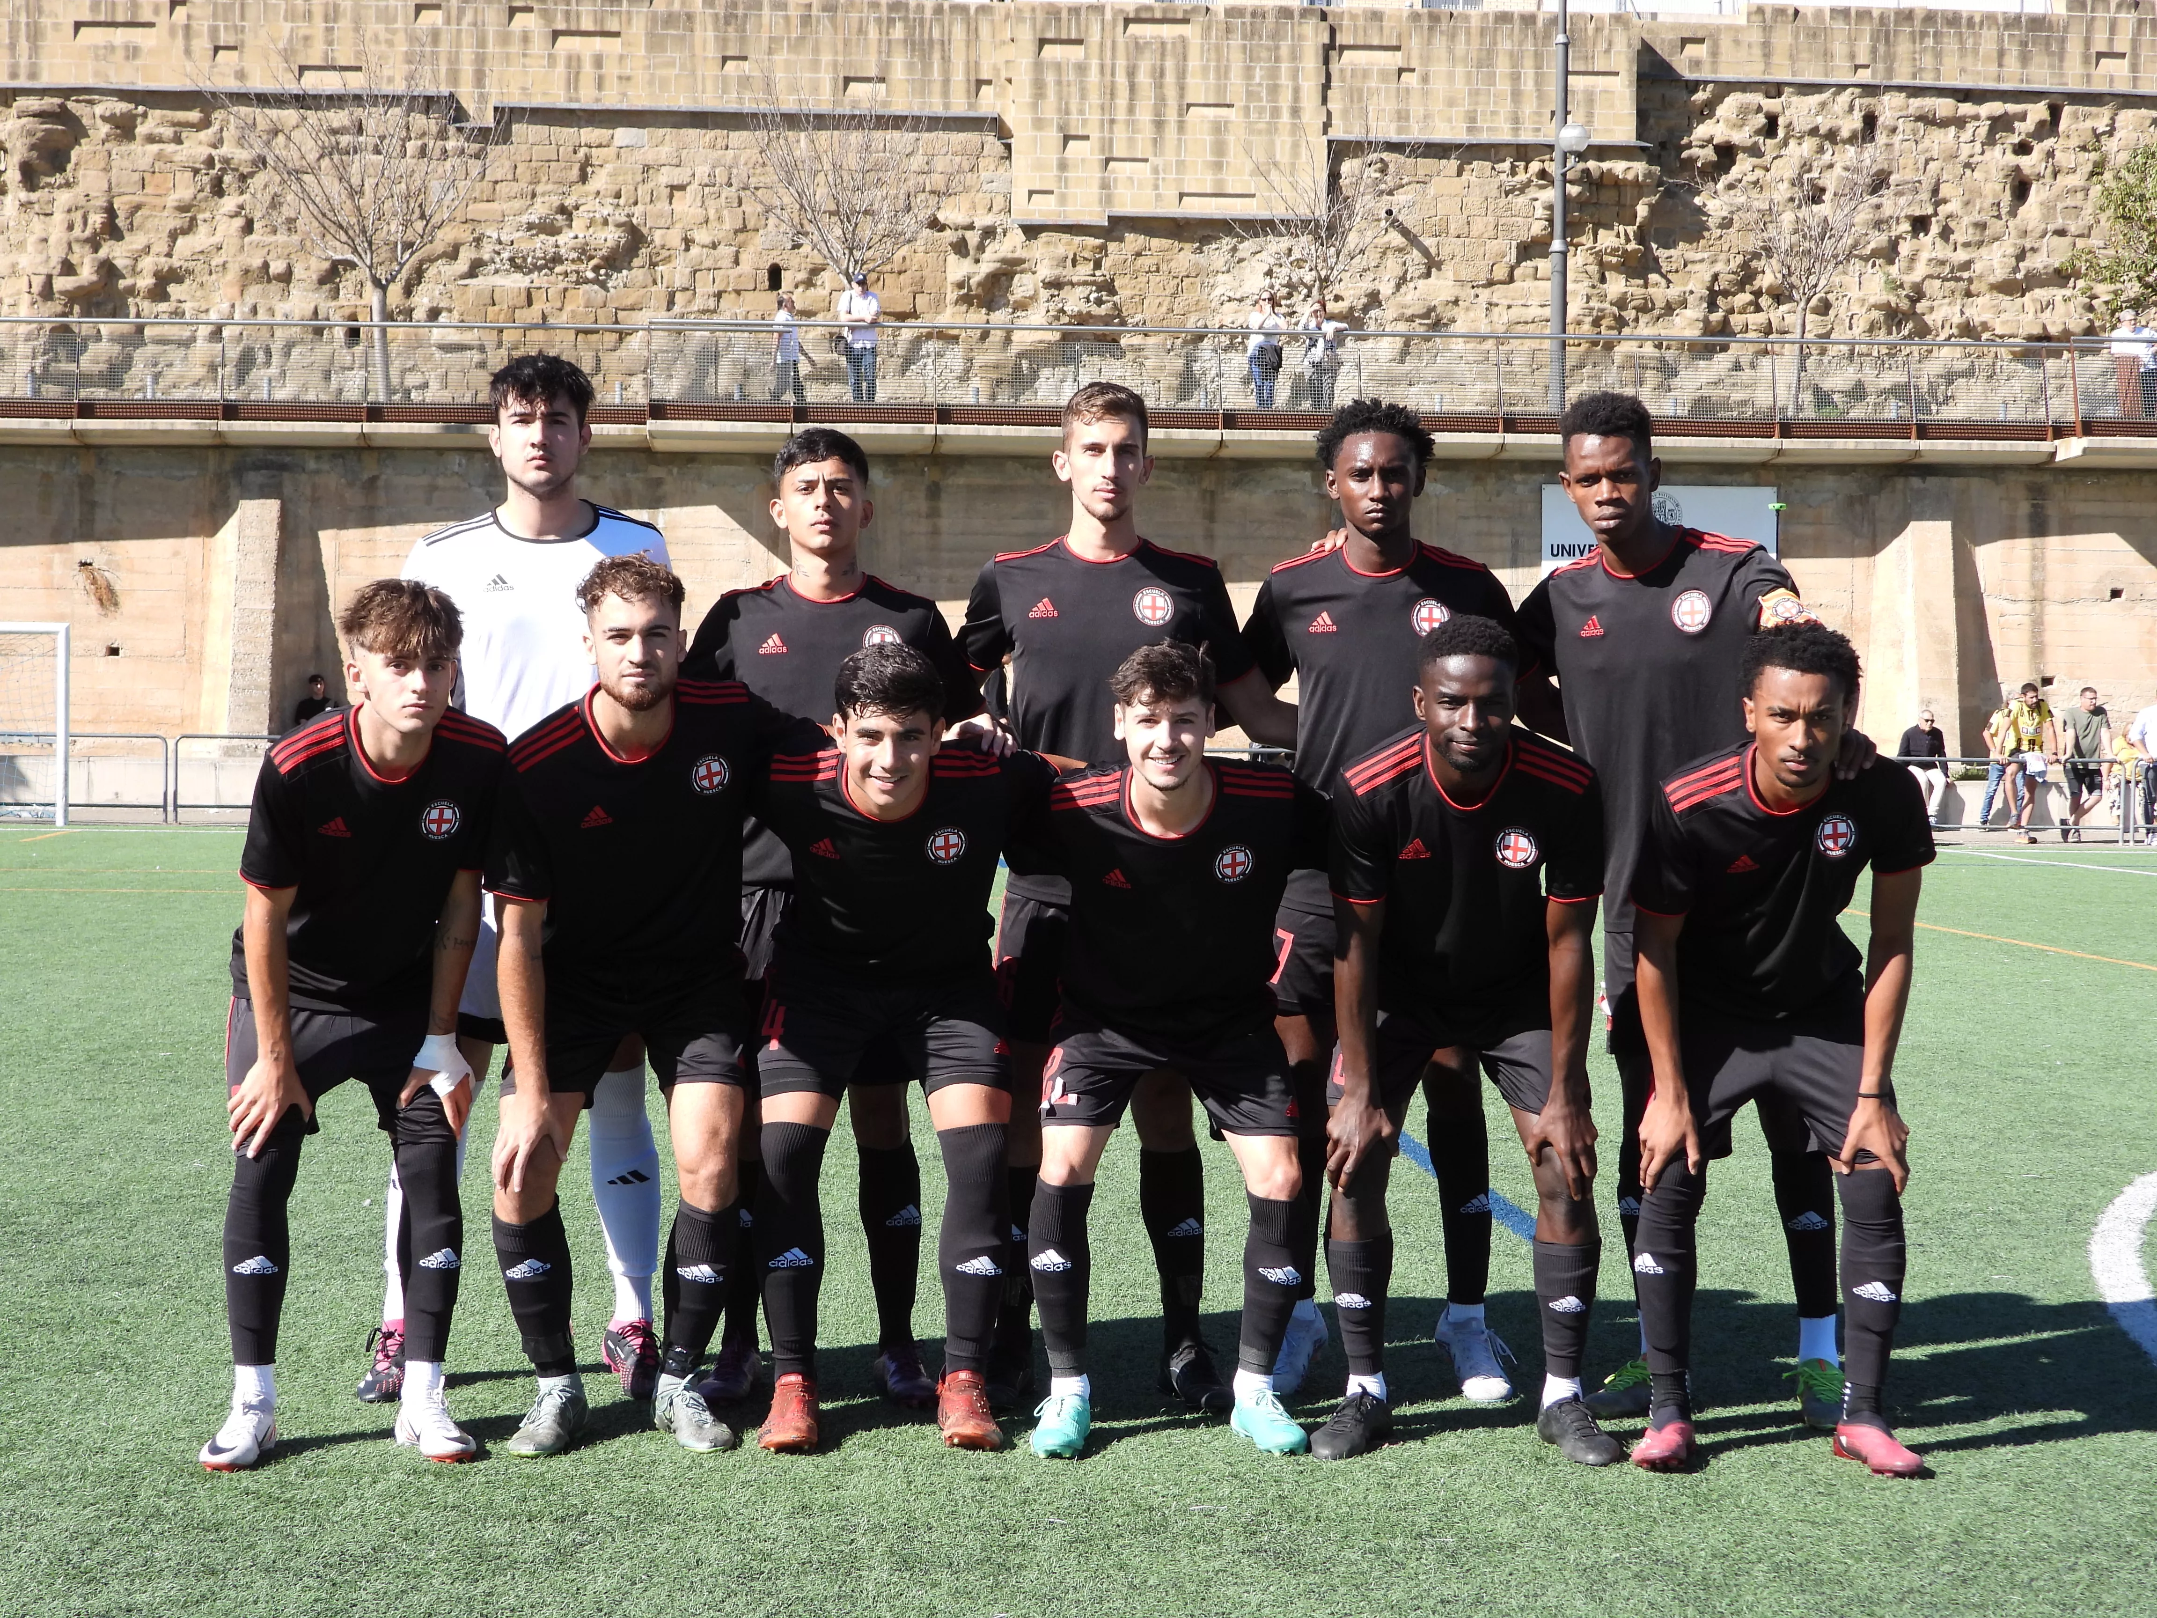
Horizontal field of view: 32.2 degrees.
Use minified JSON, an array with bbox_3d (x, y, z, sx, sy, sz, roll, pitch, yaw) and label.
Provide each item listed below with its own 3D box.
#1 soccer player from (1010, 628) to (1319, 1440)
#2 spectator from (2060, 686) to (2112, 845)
[{"bbox_3d":[0.155,0.381,6.290,0.580,1.310,0.620,1,1,0],"label":"soccer player"},{"bbox_3d":[10.916,-0.465,40.500,0.560,1.720,0.480,1,1,-5],"label":"spectator"}]

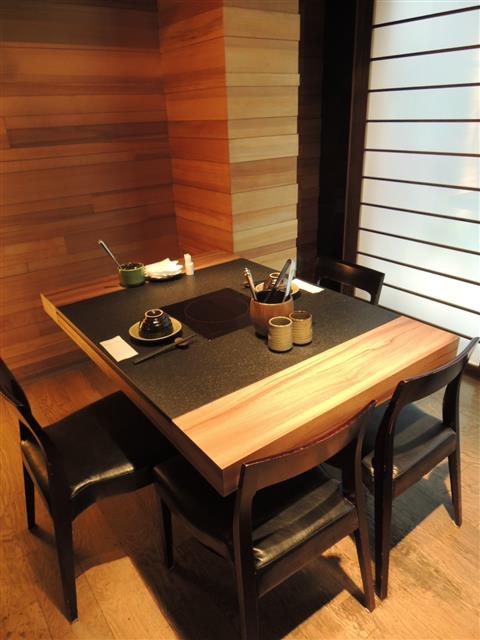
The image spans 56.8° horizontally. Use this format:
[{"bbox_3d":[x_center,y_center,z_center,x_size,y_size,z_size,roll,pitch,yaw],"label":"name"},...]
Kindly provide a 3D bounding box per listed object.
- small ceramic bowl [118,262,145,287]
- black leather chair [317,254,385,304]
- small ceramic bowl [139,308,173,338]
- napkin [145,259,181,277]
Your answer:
[{"bbox_3d":[-0.454,-0.194,1.883,0.104,0.074,0.104,-2,25,1],"label":"small ceramic bowl"},{"bbox_3d":[0.335,0.149,2.005,0.510,0.755,0.445,-19,30,-33],"label":"black leather chair"},{"bbox_3d":[-0.268,0.007,1.414,0.110,0.064,0.110,-2,25,1],"label":"small ceramic bowl"},{"bbox_3d":[-0.343,-0.237,1.992,0.145,0.036,0.115,-19,30,-33],"label":"napkin"}]

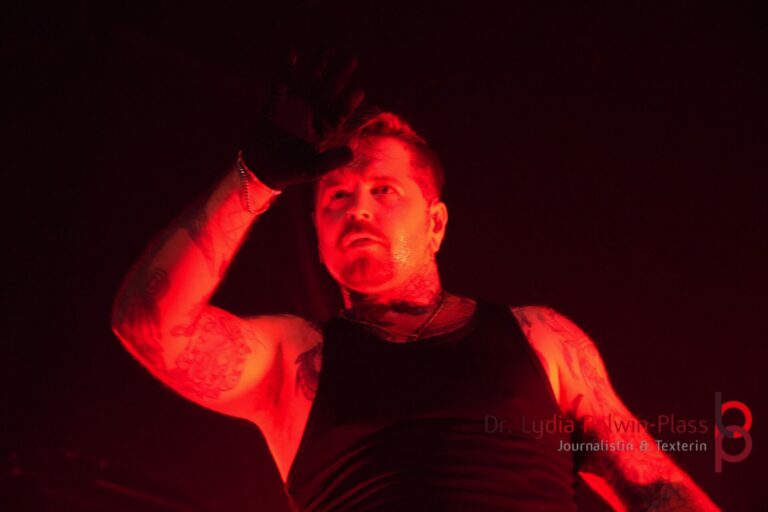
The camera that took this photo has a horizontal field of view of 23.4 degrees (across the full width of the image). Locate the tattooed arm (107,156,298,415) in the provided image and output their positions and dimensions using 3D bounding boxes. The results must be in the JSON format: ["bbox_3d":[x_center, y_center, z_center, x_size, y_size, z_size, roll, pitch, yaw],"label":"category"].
[{"bbox_3d":[-0.241,0.043,2.470,0.250,0.330,0.250,-3,-19,8],"label":"tattooed arm"}]

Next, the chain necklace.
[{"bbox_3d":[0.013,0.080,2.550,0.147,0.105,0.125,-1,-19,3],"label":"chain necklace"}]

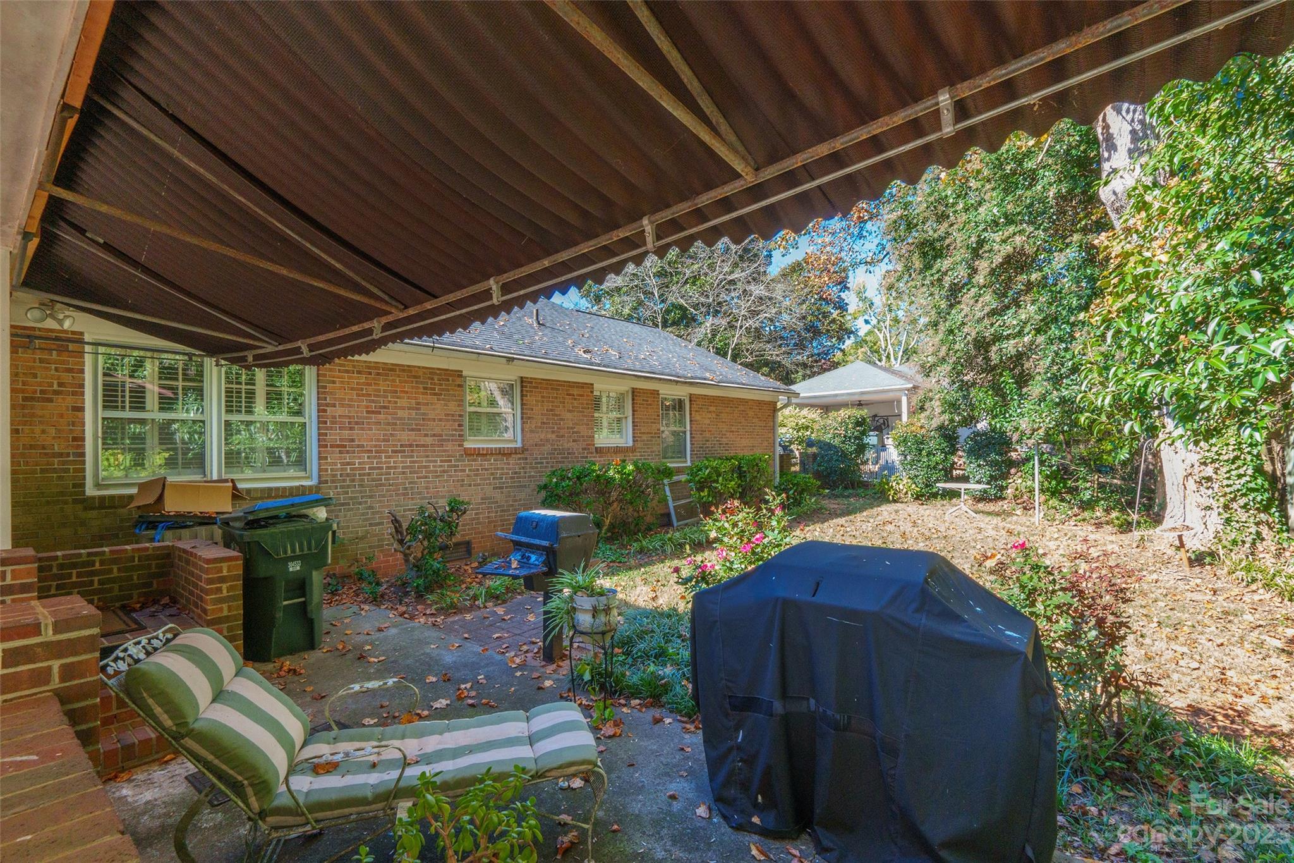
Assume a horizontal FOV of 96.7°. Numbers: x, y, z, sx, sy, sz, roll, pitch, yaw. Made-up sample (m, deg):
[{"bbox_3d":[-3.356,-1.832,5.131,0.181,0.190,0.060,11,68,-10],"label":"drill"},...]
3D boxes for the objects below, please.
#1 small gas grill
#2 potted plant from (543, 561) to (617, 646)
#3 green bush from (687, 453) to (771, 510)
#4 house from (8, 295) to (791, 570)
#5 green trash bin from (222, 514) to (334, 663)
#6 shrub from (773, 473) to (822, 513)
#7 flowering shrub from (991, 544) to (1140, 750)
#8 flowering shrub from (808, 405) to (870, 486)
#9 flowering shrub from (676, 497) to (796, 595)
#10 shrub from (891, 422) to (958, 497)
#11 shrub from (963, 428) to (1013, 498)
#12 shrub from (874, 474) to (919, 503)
[{"bbox_3d":[-0.819,1.179,4.342,0.550,1.150,0.740,-1,-1,41],"label":"small gas grill"},{"bbox_3d":[-0.417,1.082,3.620,0.460,0.535,0.440,0,-1,-7],"label":"potted plant"},{"bbox_3d":[1.900,1.171,12.108,1.100,1.360,2.300,-1,-1,41],"label":"green bush"},{"bbox_3d":[-2.854,-0.452,11.809,6.200,4.600,14.400,-1,-1,41],"label":"house"},{"bbox_3d":[-3.200,1.222,4.957,0.840,1.080,0.640,-1,-1,41],"label":"green trash bin"},{"bbox_3d":[3.603,1.434,13.800,1.100,0.851,1.100,-1,-1,41],"label":"shrub"},{"bbox_3d":[2.386,1.188,3.250,0.760,1.106,0.760,-1,-1,36],"label":"flowering shrub"},{"bbox_3d":[6.397,0.568,19.000,2.000,2.740,1.900,0,-1,19],"label":"flowering shrub"},{"bbox_3d":[0.716,1.130,4.600,0.950,1.168,0.950,0,-1,9],"label":"flowering shrub"},{"bbox_3d":[7.963,0.794,16.500,1.720,2.226,1.700,0,-1,26],"label":"shrub"},{"bbox_3d":[9.702,0.895,16.400,1.280,2.021,1.280,0,-1,31],"label":"shrub"},{"bbox_3d":[6.587,1.506,15.200,1.150,0.767,1.100,0,-1,23],"label":"shrub"}]

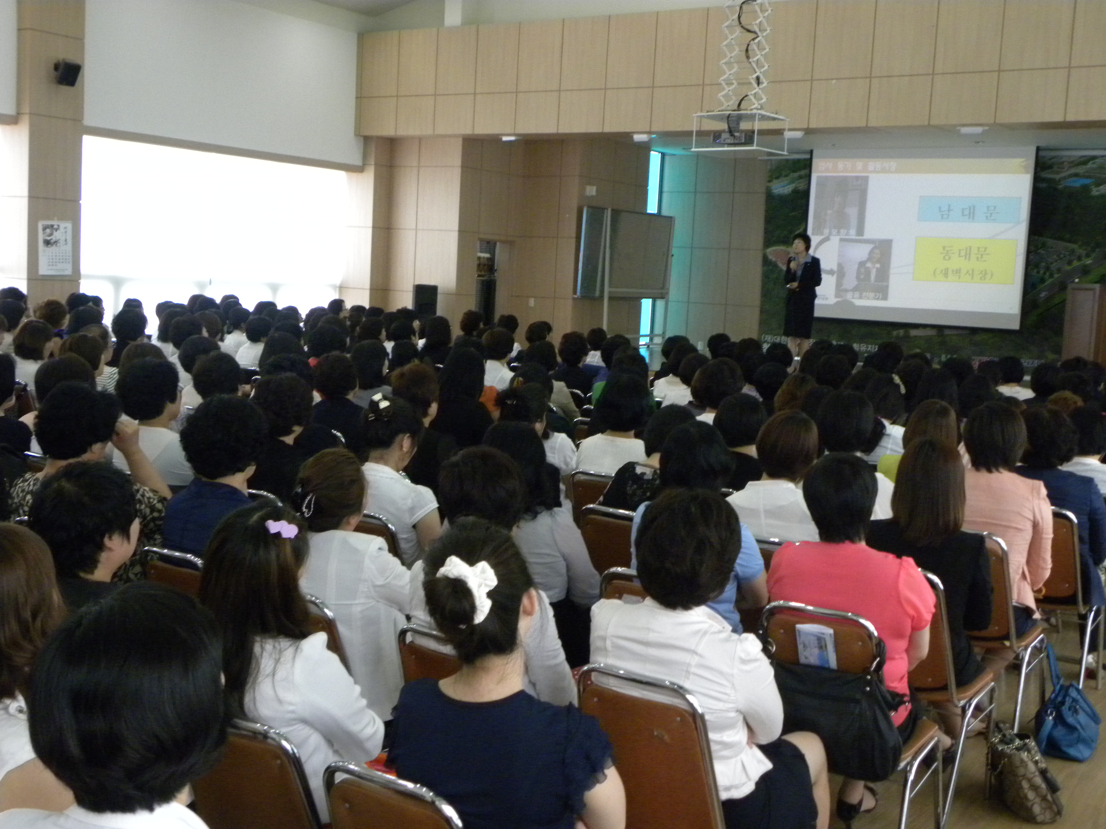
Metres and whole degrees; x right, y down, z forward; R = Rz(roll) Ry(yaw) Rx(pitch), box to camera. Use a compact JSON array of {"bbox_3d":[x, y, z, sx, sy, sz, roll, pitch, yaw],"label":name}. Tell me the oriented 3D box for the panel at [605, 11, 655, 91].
[{"bbox_3d":[1.000,-4.592,16.534,0.715,0.913,0.030,8,8,35],"label":"panel"}]

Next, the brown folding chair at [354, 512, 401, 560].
[{"bbox_3d":[-0.567,0.758,4.901,0.440,0.890,0.580,7,7,34],"label":"brown folding chair"}]

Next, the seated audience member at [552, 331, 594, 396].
[{"bbox_3d":[0.236,-0.126,11.949,0.470,1.275,0.720,6,7,28],"label":"seated audience member"}]

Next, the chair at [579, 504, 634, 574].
[{"bbox_3d":[0.356,0.777,5.199,0.440,0.890,0.580,7,7,34],"label":"chair"}]

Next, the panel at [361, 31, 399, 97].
[{"bbox_3d":[-2.130,-4.302,16.087,0.610,0.790,0.030,7,7,34],"label":"panel"}]

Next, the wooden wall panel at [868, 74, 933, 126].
[{"bbox_3d":[3.863,-3.487,14.563,0.715,0.541,0.030,8,8,35],"label":"wooden wall panel"}]

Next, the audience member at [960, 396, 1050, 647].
[{"bbox_3d":[1.736,0.614,5.276,0.450,1.345,0.740,7,7,34],"label":"audience member"}]

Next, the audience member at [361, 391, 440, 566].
[{"bbox_3d":[-0.482,0.556,4.951,0.460,1.290,0.740,7,7,34],"label":"audience member"}]

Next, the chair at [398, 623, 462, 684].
[{"bbox_3d":[-0.120,0.944,3.345,0.430,0.865,0.540,8,8,38],"label":"chair"}]

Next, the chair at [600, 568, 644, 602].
[{"bbox_3d":[0.398,0.890,4.112,0.430,0.865,0.540,8,8,37],"label":"chair"}]

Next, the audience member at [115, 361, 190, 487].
[{"bbox_3d":[-1.581,0.411,5.633,0.460,1.320,0.740,7,7,34],"label":"audience member"}]

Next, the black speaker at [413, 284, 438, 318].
[{"bbox_3d":[-1.618,-1.371,16.525,0.290,0.520,0.270,2,6,-12],"label":"black speaker"}]

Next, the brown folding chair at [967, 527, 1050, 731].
[{"bbox_3d":[1.665,0.849,5.179,0.440,0.890,0.580,7,7,34],"label":"brown folding chair"}]

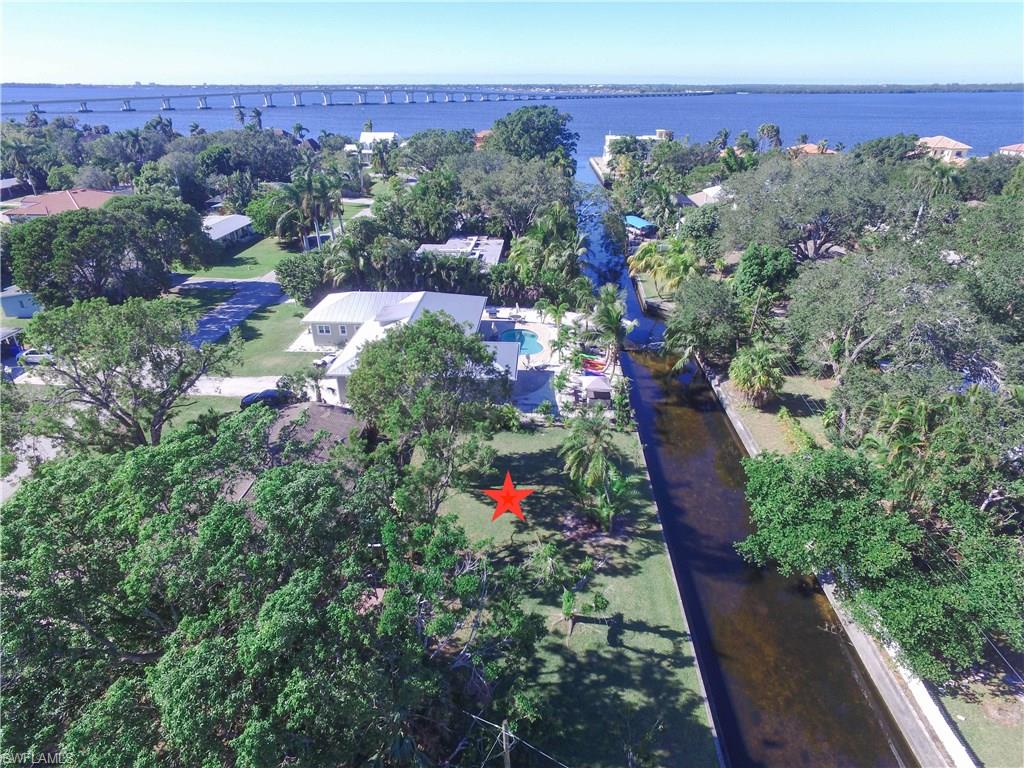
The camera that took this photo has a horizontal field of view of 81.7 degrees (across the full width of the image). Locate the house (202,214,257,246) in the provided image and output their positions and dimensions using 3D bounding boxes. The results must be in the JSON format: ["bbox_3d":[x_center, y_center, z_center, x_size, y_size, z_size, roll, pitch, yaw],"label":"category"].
[{"bbox_3d":[-55.500,-27.736,109.263,10.000,3.700,17.000,1,27,3],"label":"house"}]

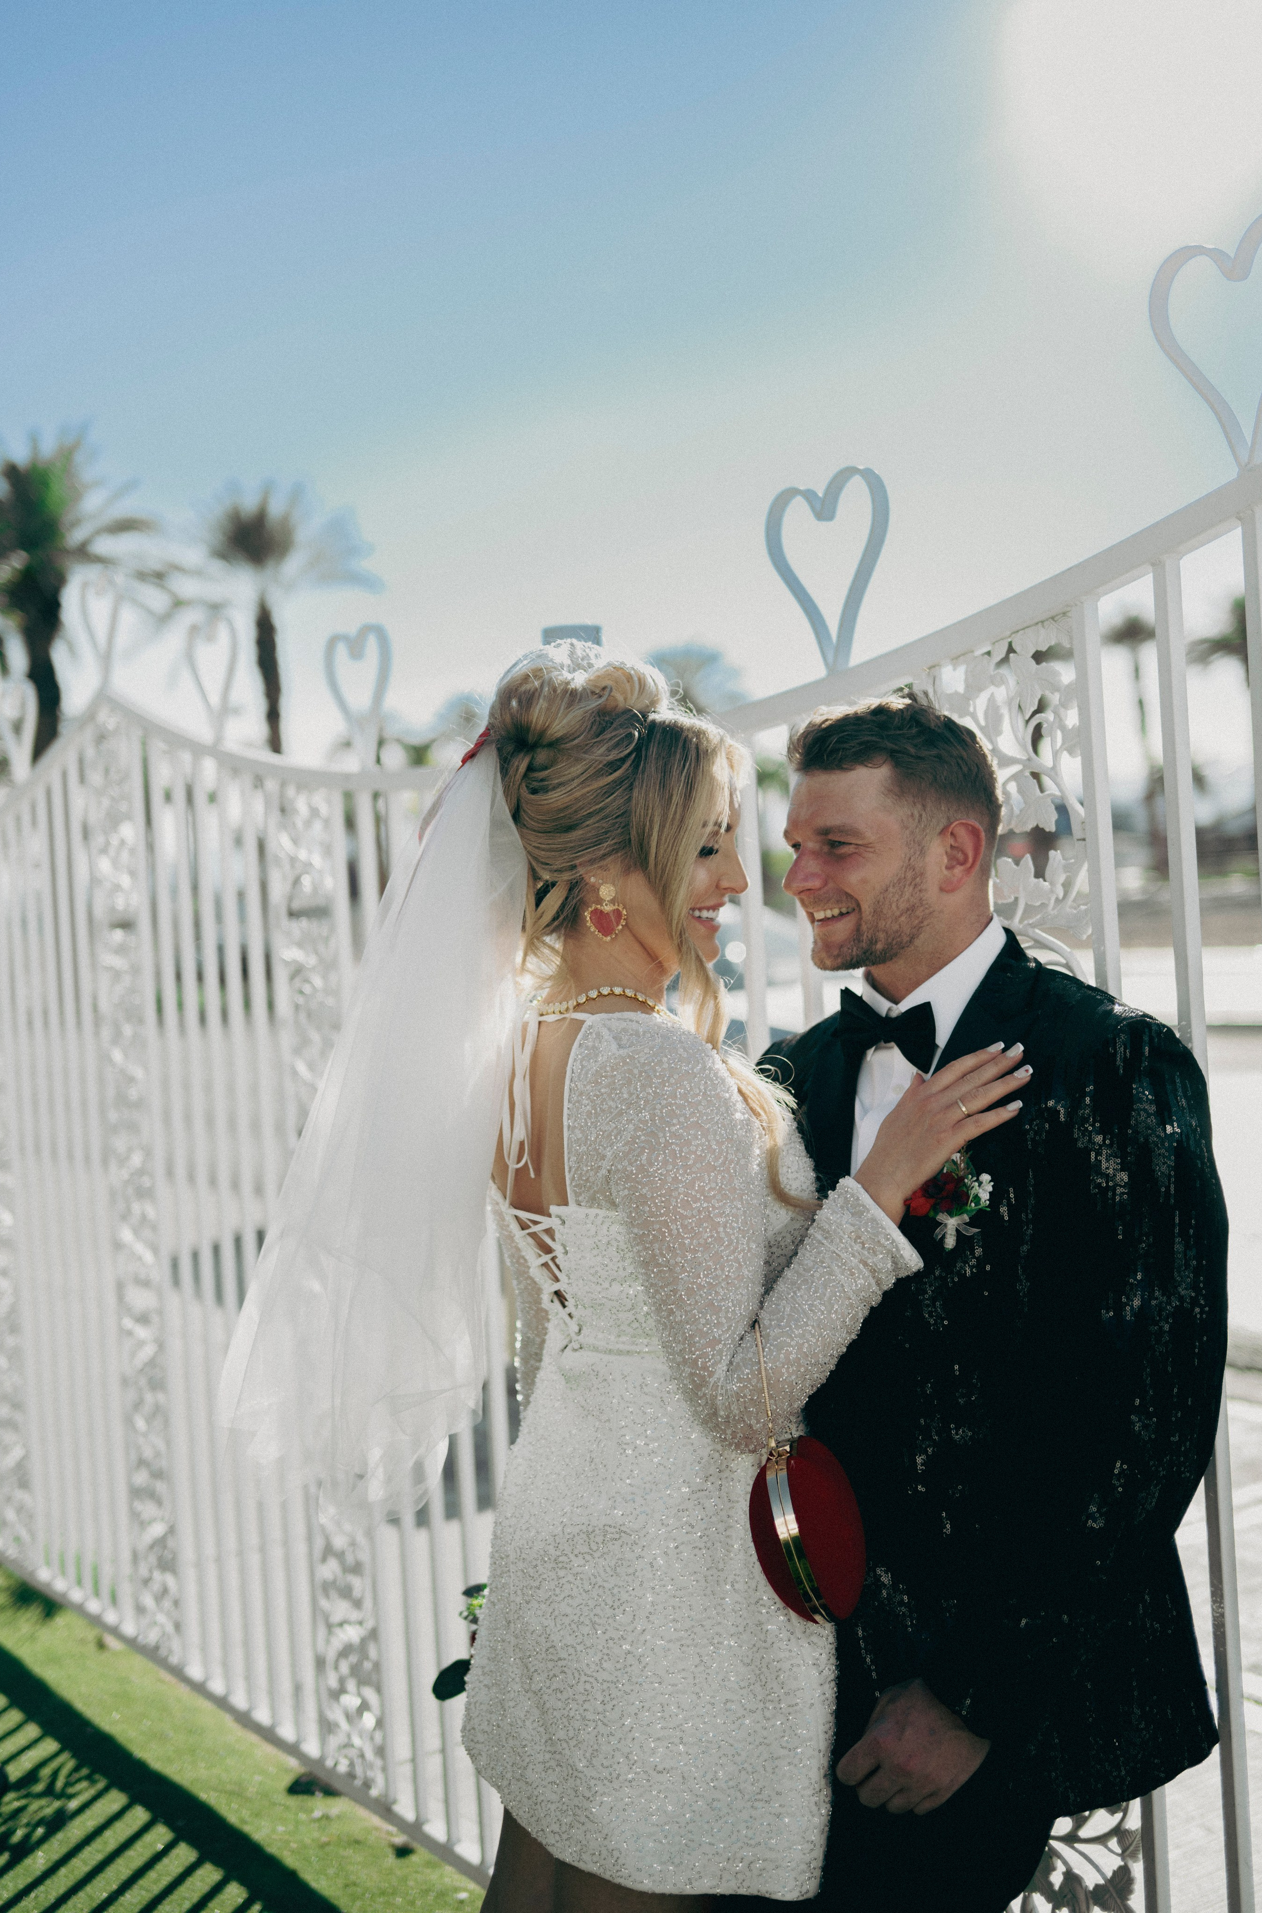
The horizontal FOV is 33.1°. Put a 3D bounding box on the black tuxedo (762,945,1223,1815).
[{"bbox_3d":[0.314,0.352,1.900,0.480,0.750,0.320,-2,1,40],"label":"black tuxedo"}]

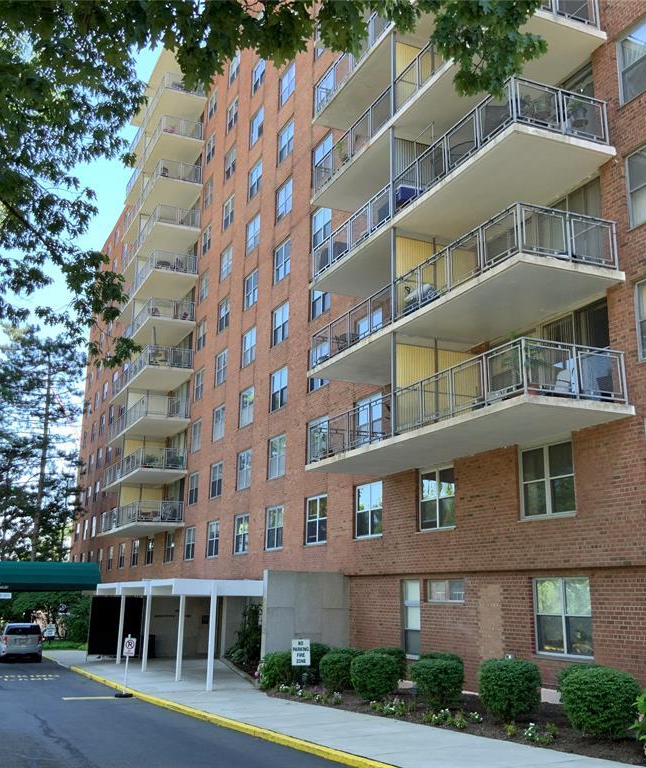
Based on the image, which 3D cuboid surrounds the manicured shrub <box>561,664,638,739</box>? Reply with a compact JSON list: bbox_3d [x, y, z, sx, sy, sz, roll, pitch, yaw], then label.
[{"bbox_3d":[3.997,4.609,12.536,1.100,0.960,1.120,7,-15,-24],"label":"manicured shrub"}]

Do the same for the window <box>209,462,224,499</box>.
[{"bbox_3d":[-4.939,4.469,39.998,0.150,1.570,1.700,7,-15,-23],"label":"window"}]

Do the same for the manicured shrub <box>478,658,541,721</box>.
[{"bbox_3d":[3.058,5.009,14.069,1.000,0.962,1.000,1,-14,0],"label":"manicured shrub"}]

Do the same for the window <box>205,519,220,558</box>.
[{"bbox_3d":[-4.873,6.935,38.303,0.130,1.502,1.657,7,-15,-23],"label":"window"}]

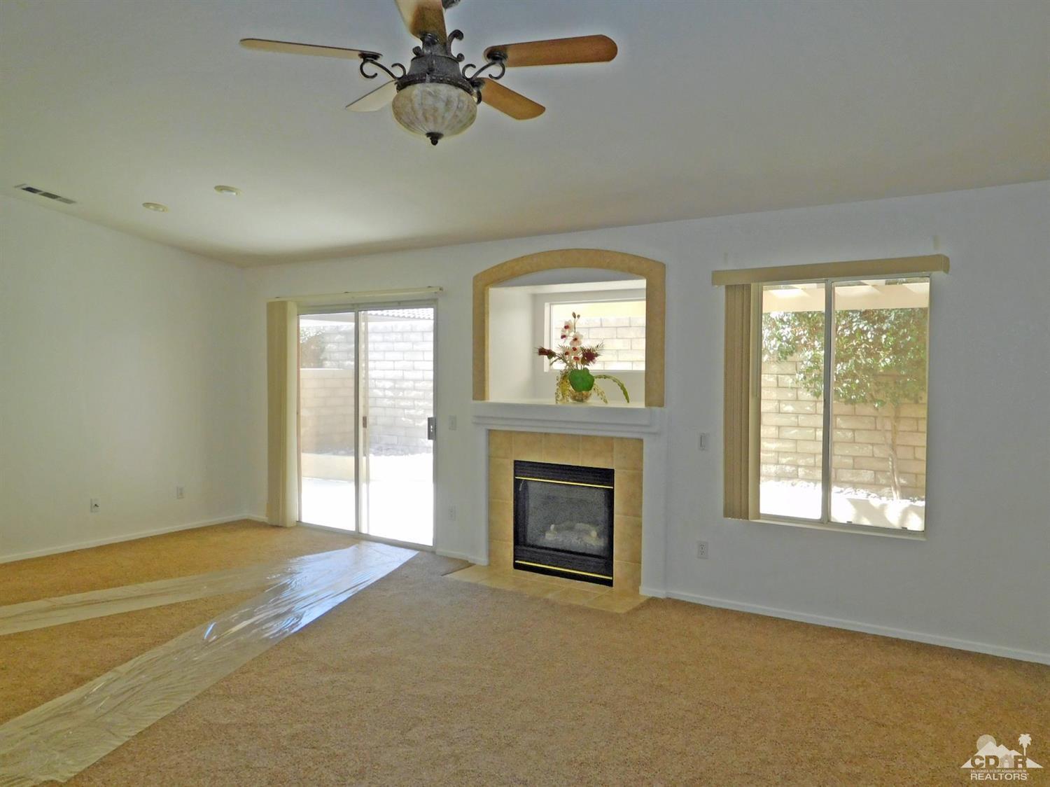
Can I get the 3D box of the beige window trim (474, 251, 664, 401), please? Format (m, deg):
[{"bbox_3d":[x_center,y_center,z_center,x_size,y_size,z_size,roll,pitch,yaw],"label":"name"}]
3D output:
[{"bbox_3d":[0.269,-0.477,5.428,1.570,1.100,0.090,1,2,33],"label":"beige window trim"}]

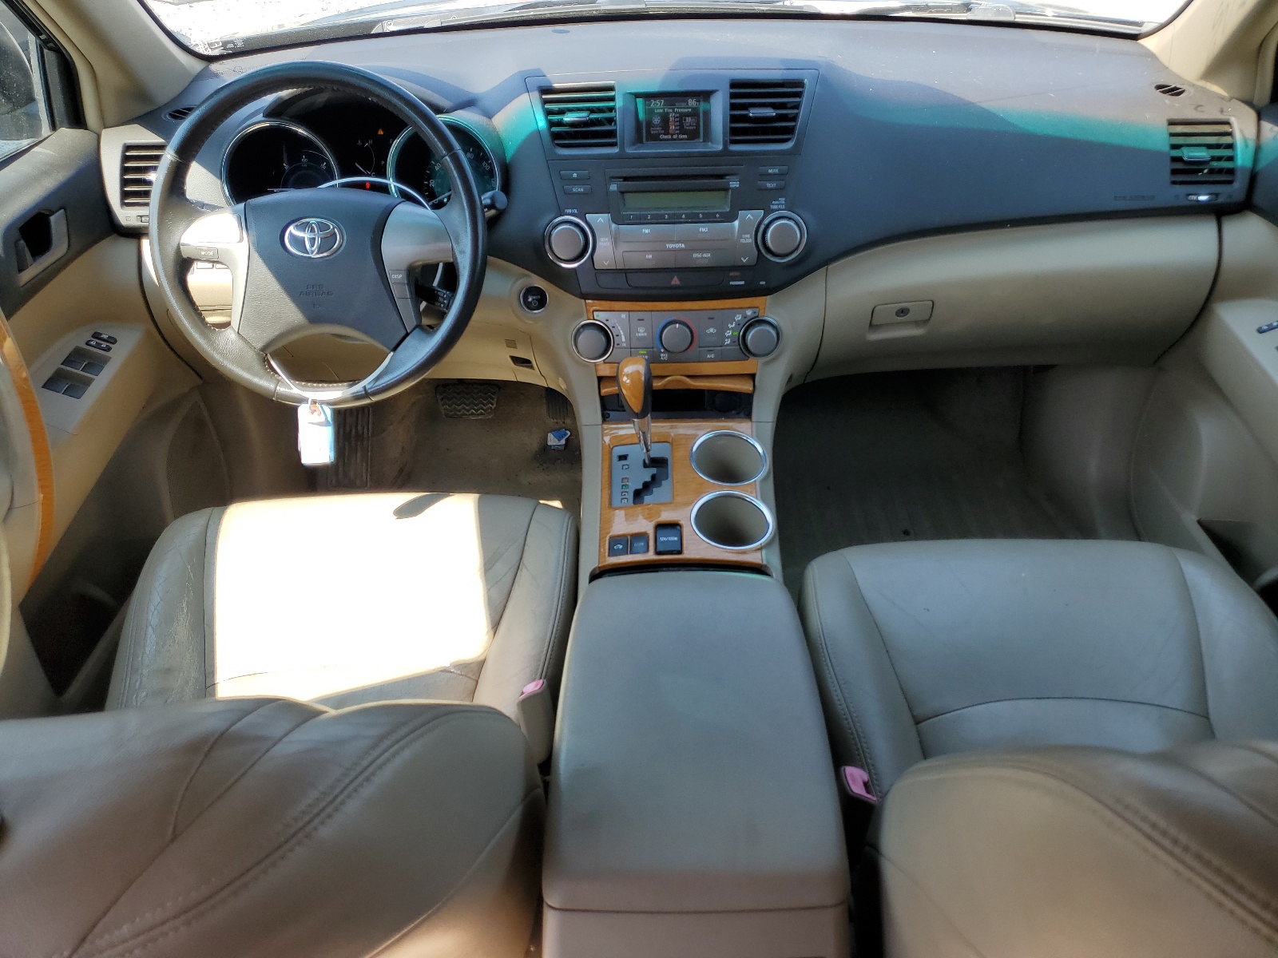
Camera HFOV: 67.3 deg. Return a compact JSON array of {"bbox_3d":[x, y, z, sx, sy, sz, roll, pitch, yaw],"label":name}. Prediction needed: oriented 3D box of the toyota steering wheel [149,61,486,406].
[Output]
[{"bbox_3d":[-0.362,-0.276,1.110,0.380,0.380,0.100,-1,8,1],"label":"toyota steering wheel"}]

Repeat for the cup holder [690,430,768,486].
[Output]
[{"bbox_3d":[0.108,-0.001,1.163,0.092,0.070,0.092,-1,43,1],"label":"cup holder"}]

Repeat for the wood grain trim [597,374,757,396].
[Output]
[{"bbox_3d":[0.047,-0.118,1.200,0.192,0.030,0.030,-1,10,1],"label":"wood grain trim"}]

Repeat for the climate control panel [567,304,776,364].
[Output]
[{"bbox_3d":[0.046,-0.180,1.205,0.258,0.078,0.045,-1,10,1],"label":"climate control panel"}]

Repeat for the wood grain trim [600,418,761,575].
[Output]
[{"bbox_3d":[0.048,0.021,1.112,0.185,0.030,0.235,-1,47,1],"label":"wood grain trim"}]

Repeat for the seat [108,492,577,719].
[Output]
[{"bbox_3d":[-0.336,0.247,1.107,0.515,0.210,0.490,-1,35,1],"label":"seat"}]

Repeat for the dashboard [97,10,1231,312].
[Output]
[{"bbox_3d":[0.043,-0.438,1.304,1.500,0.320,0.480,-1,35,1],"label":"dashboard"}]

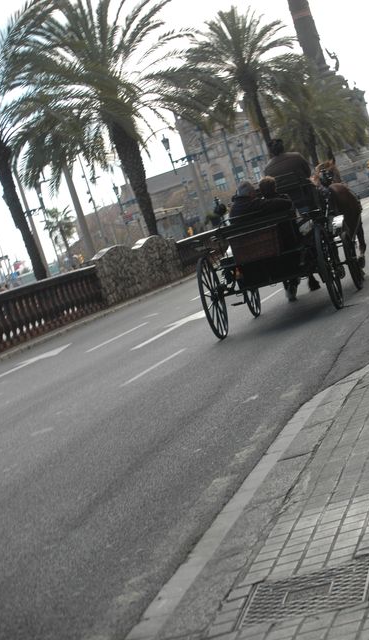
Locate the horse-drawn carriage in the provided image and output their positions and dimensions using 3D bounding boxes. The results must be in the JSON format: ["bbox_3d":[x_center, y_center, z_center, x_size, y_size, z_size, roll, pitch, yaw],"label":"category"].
[{"bbox_3d":[1.202,-0.978,13.317,1.700,1.860,2.950,-15,4,21],"label":"horse-drawn carriage"}]

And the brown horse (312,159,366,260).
[{"bbox_3d":[2.651,-1.724,16.777,0.650,1.950,2.400,-15,4,21],"label":"brown horse"}]

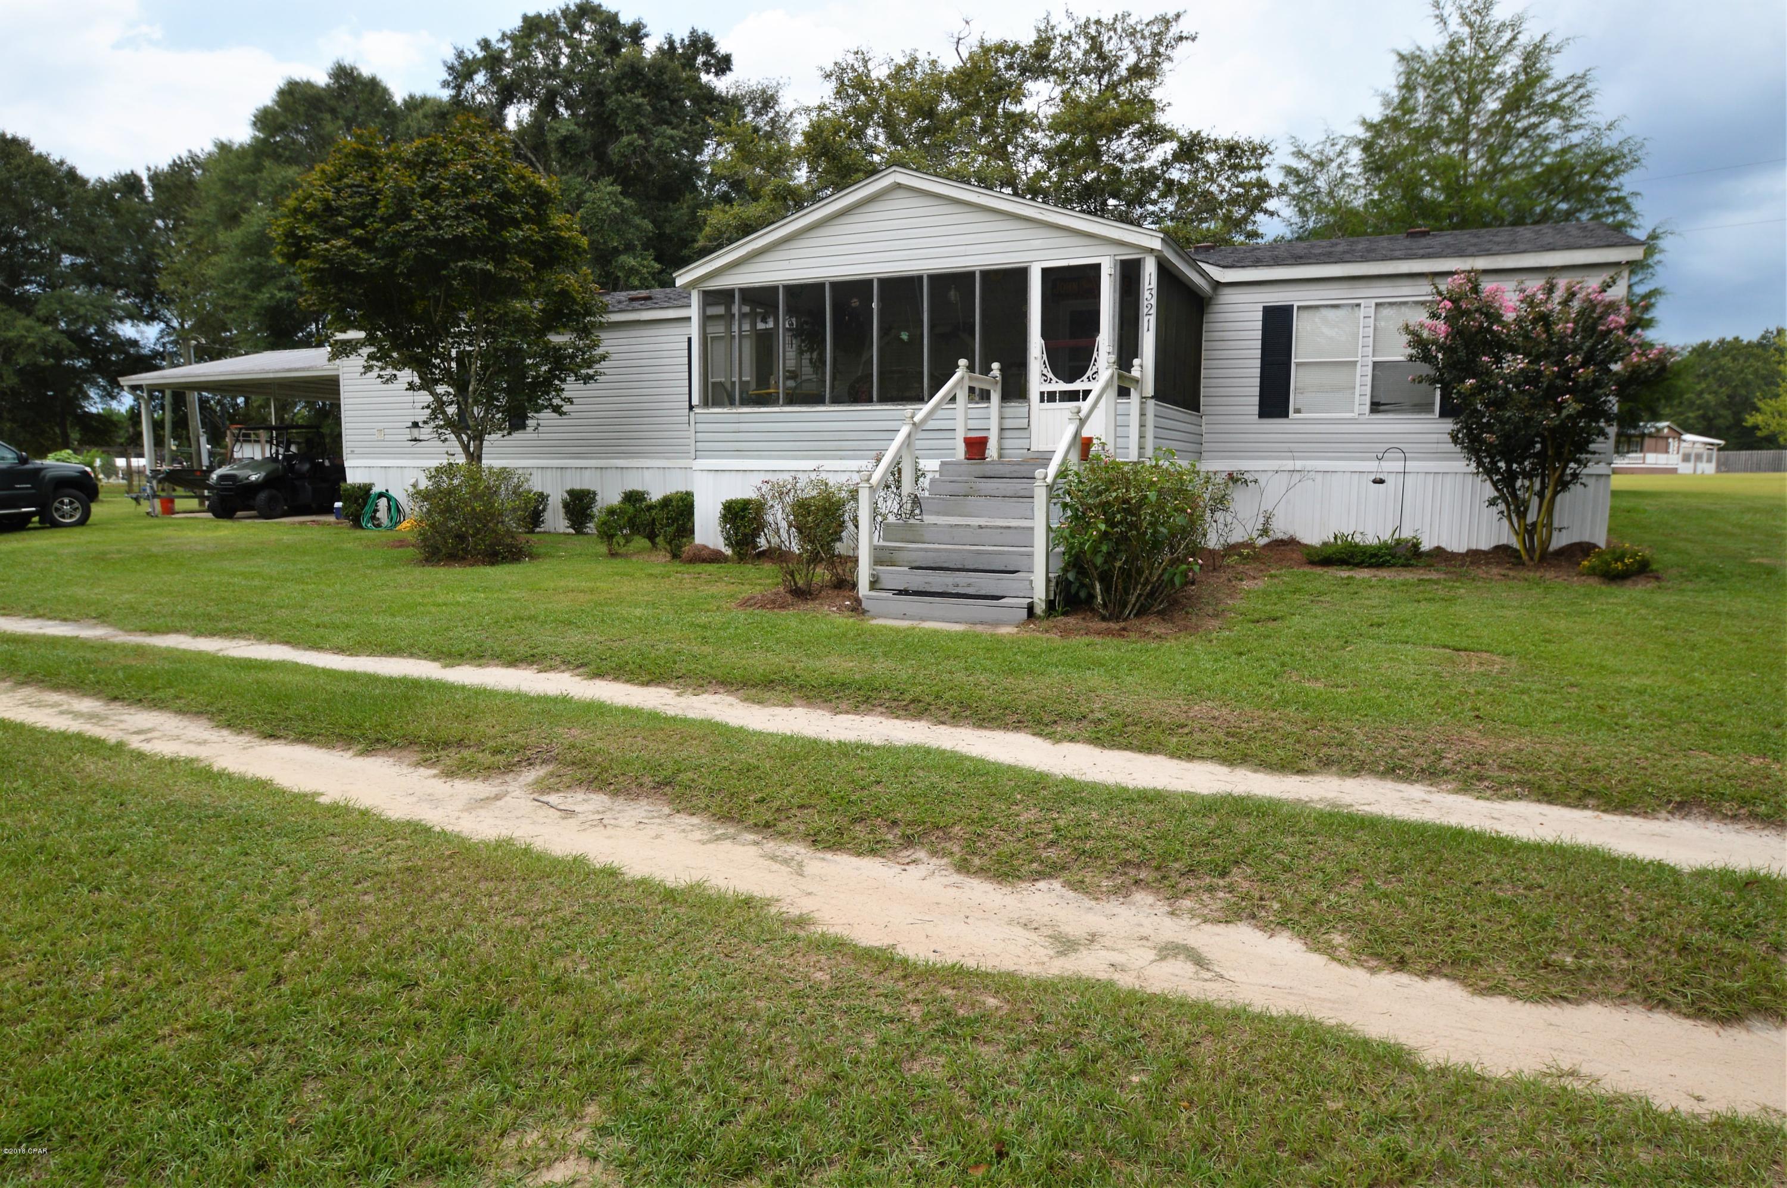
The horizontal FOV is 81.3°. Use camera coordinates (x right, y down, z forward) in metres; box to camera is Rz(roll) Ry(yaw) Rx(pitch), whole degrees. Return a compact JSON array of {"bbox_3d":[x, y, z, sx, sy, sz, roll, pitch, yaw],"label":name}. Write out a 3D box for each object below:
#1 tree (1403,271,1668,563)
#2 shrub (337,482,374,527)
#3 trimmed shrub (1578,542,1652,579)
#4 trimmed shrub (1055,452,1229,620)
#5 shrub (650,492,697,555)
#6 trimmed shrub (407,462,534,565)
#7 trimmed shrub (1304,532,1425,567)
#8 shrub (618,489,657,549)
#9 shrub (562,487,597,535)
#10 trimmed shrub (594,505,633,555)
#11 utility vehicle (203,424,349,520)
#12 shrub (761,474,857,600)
[{"bbox_3d":[6.901,-1.922,11.300,2.550,3.150,2.400,3,8,24],"label":"tree"},{"bbox_3d":[-9.835,-1.630,18.900,0.580,0.820,0.580,3,7,22],"label":"shrub"},{"bbox_3d":[7.186,-0.348,10.197,0.620,0.330,0.620,3,7,22],"label":"trimmed shrub"},{"bbox_3d":[1.869,-0.460,7.949,1.240,1.270,1.150,3,7,22],"label":"trimmed shrub"},{"bbox_3d":[-2.770,-0.888,13.200,0.600,0.820,0.600,0,8,0],"label":"shrub"},{"bbox_3d":[-5.313,-1.043,13.100,1.500,1.190,1.450,3,8,24],"label":"trimmed shrub"},{"bbox_3d":[5.152,-0.490,11.347,1.210,0.300,0.750,3,7,22],"label":"trimmed shrub"},{"bbox_3d":[-3.616,-1.062,14.700,0.580,0.850,0.600,0,8,0],"label":"shrub"},{"bbox_3d":[-5.339,-1.387,17.700,0.600,0.800,0.600,3,8,24],"label":"shrub"},{"bbox_3d":[-3.745,-0.854,13.900,0.510,0.700,0.510,3,7,22],"label":"trimmed shrub"},{"bbox_3d":[-13.448,-2.680,22.665,1.570,1.960,2.900,2,7,16],"label":"utility vehicle"},{"bbox_3d":[-0.767,-0.554,9.300,0.850,1.050,0.850,0,8,0],"label":"shrub"}]

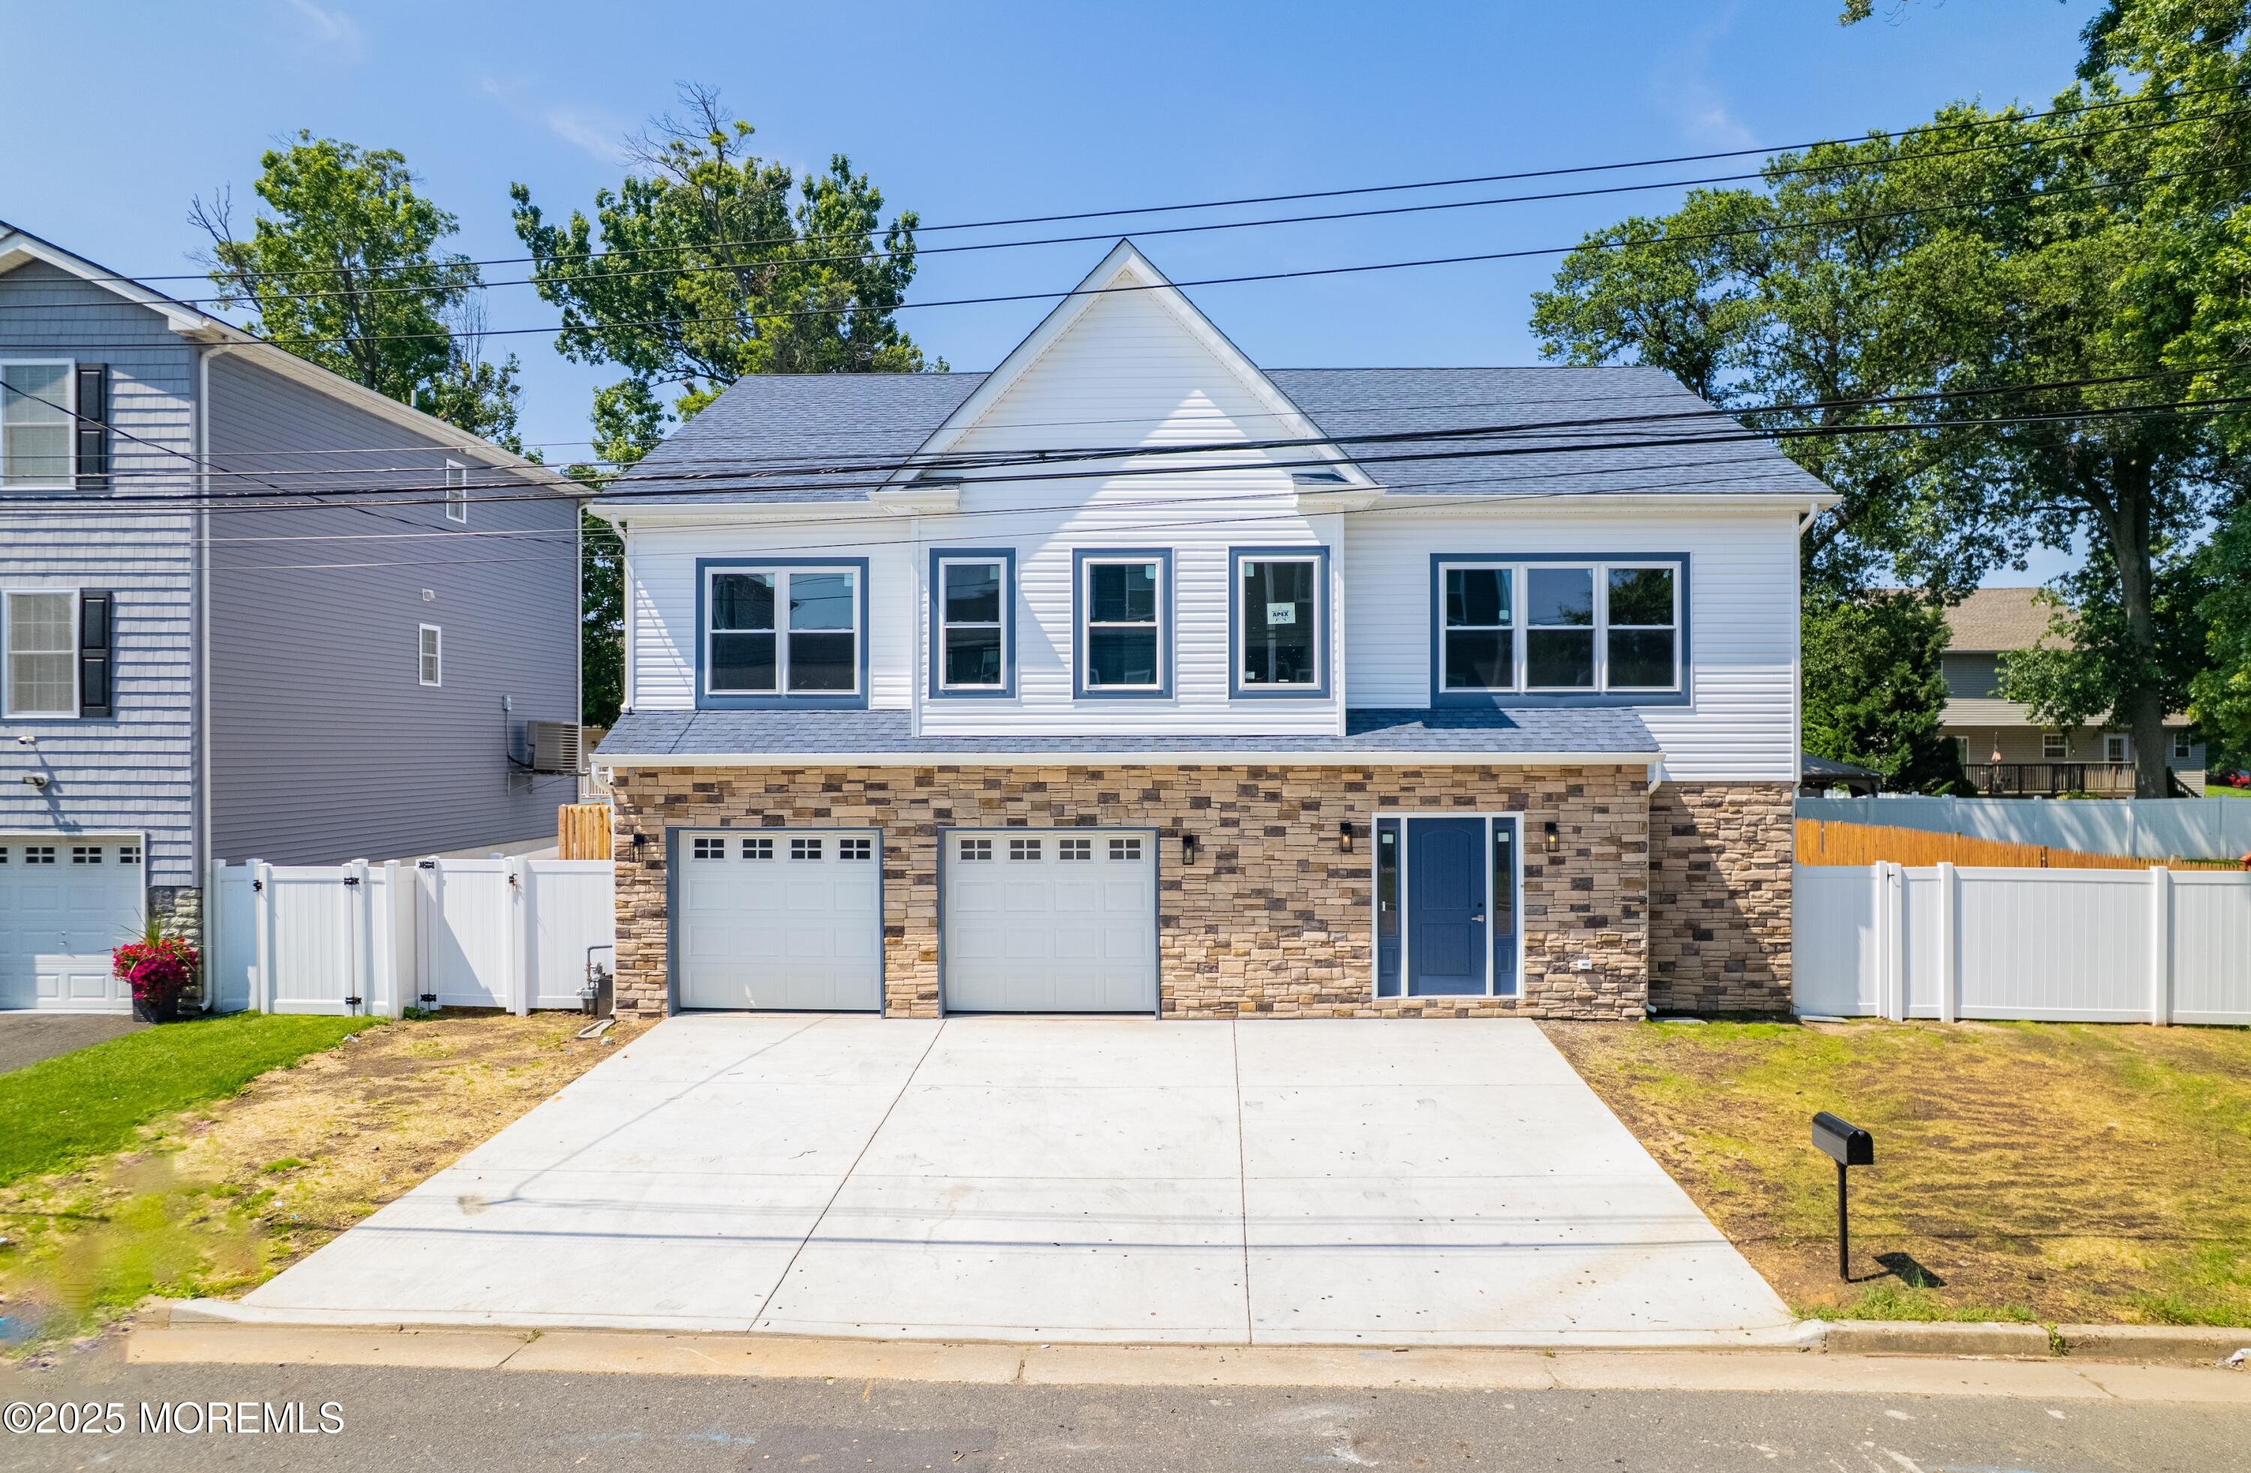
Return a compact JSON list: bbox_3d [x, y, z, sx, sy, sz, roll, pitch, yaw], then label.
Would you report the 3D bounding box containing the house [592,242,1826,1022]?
[{"bbox_3d":[1.120,-1.280,21.500,14.450,9.050,12.100,0,0,2],"label":"house"}]

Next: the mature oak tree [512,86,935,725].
[{"bbox_3d":[-9.900,-6.300,34.000,10.400,19.200,10.200,0,0,0],"label":"mature oak tree"}]

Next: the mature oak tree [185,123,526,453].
[{"bbox_3d":[-20.000,-6.200,36.000,9.000,19.000,9.000,0,0,0],"label":"mature oak tree"}]

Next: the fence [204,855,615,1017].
[{"bbox_3d":[-8.400,2.350,16.250,4.750,1.870,0.400,0,0,-2],"label":"fence"}]

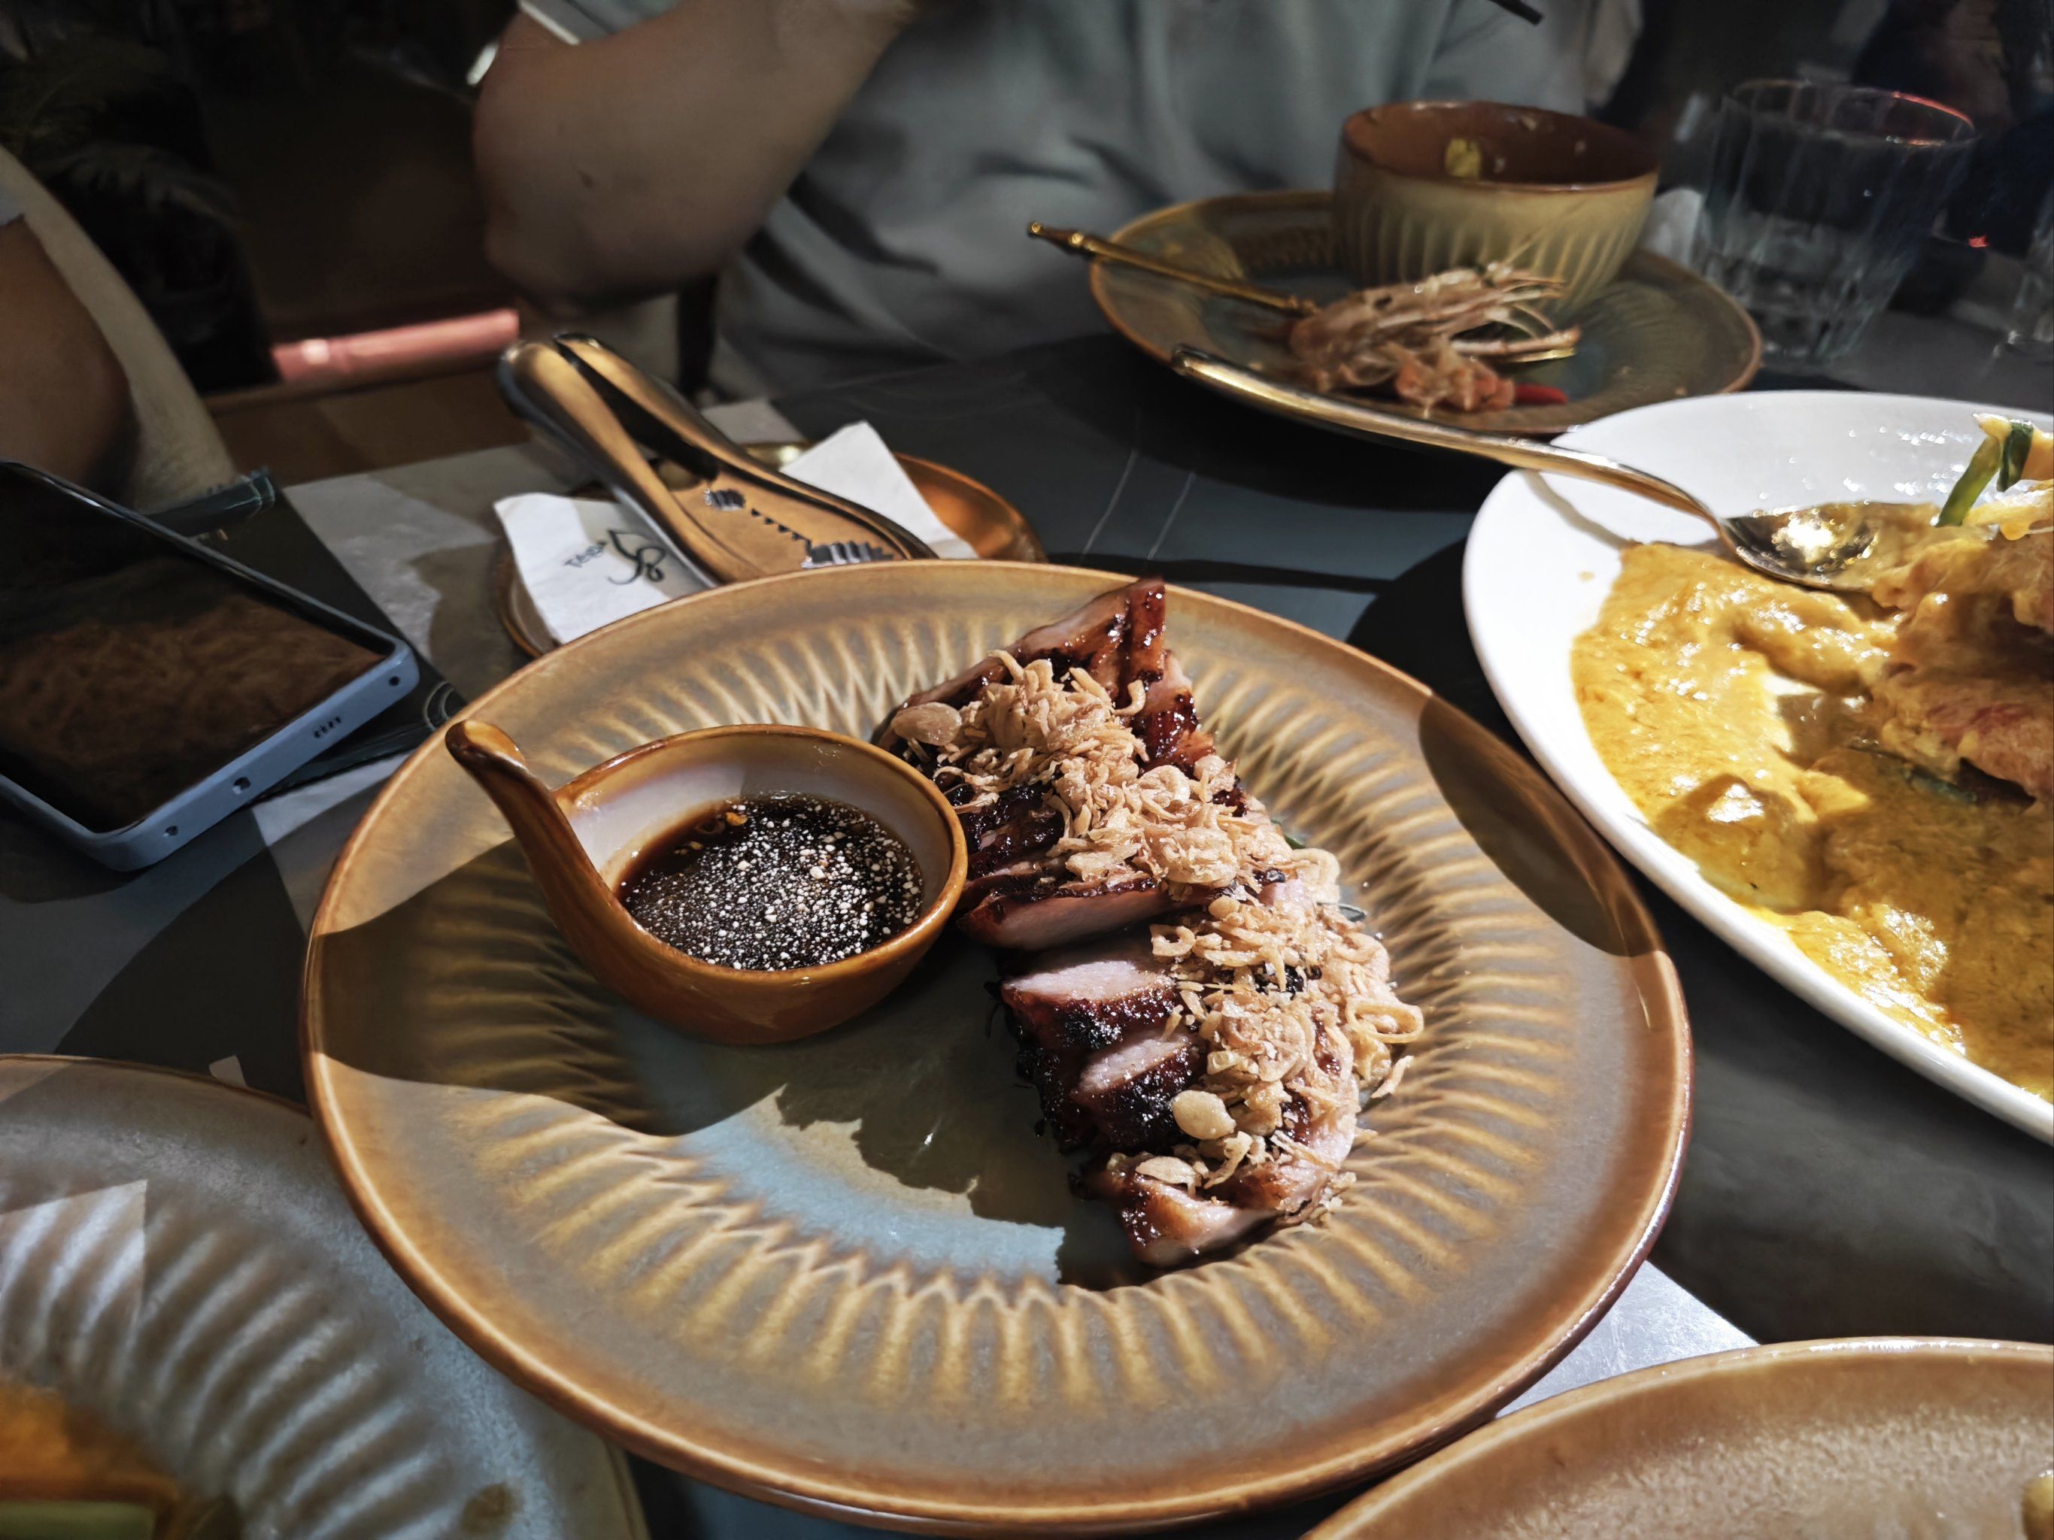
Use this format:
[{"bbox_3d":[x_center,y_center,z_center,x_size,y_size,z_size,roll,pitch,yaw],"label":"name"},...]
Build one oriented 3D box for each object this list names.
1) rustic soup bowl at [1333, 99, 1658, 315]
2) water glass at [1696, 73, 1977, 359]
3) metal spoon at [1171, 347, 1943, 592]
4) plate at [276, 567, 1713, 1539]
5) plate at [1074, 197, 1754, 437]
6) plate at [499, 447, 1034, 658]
[{"bbox_3d":[0.183,-0.222,0.551,0.118,0.058,0.118,2,40,0],"label":"rustic soup bowl"},{"bbox_3d":[0.304,-0.211,0.533,0.083,0.087,0.083,2,40,0],"label":"water glass"},{"bbox_3d":[0.149,-0.092,0.395,0.219,0.028,0.043,20,43,10],"label":"metal spoon"},{"bbox_3d":[-0.003,0.028,0.265,0.243,0.028,0.243,5,36,0],"label":"plate"},{"bbox_3d":[0.148,-0.175,0.531,0.248,0.028,0.248,1,40,-1],"label":"plate"},{"bbox_3d":[-0.069,-0.049,0.378,0.144,0.020,0.144,1,40,-1],"label":"plate"}]

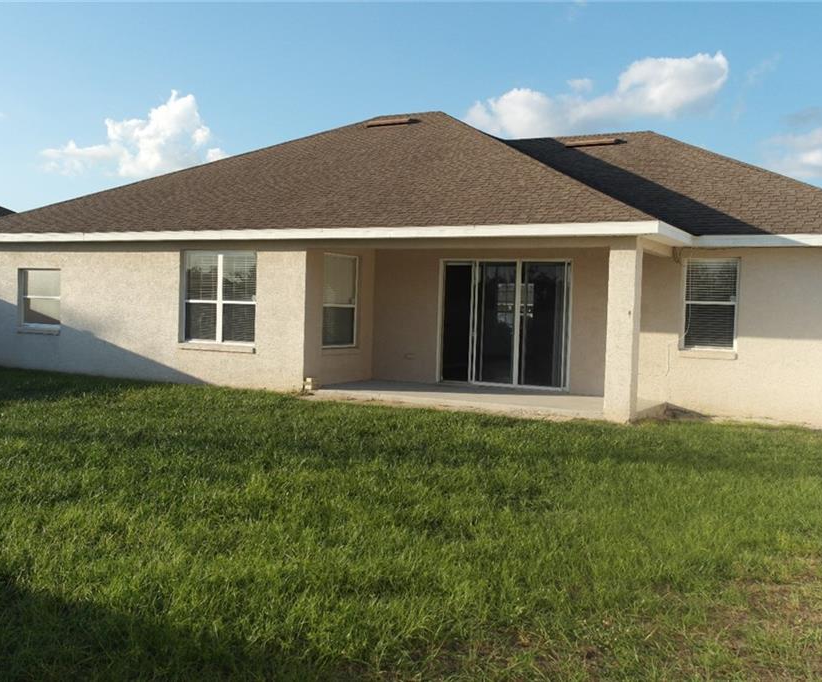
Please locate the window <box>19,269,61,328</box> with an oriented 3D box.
[{"bbox_3d":[-8.120,-0.950,18.747,1.330,1.221,0.120,3,3,27],"label":"window"}]

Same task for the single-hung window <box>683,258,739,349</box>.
[{"bbox_3d":[5.195,-0.631,14.786,0.947,1.591,0.120,3,3,27],"label":"single-hung window"}]

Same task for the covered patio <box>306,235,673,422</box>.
[{"bbox_3d":[1.311,-0.343,15.265,5.924,2.750,2.609,3,3,27],"label":"covered patio"}]

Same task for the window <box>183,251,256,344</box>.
[{"bbox_3d":[-3.699,-0.836,16.456,1.856,1.784,0.120,3,3,27],"label":"window"}]

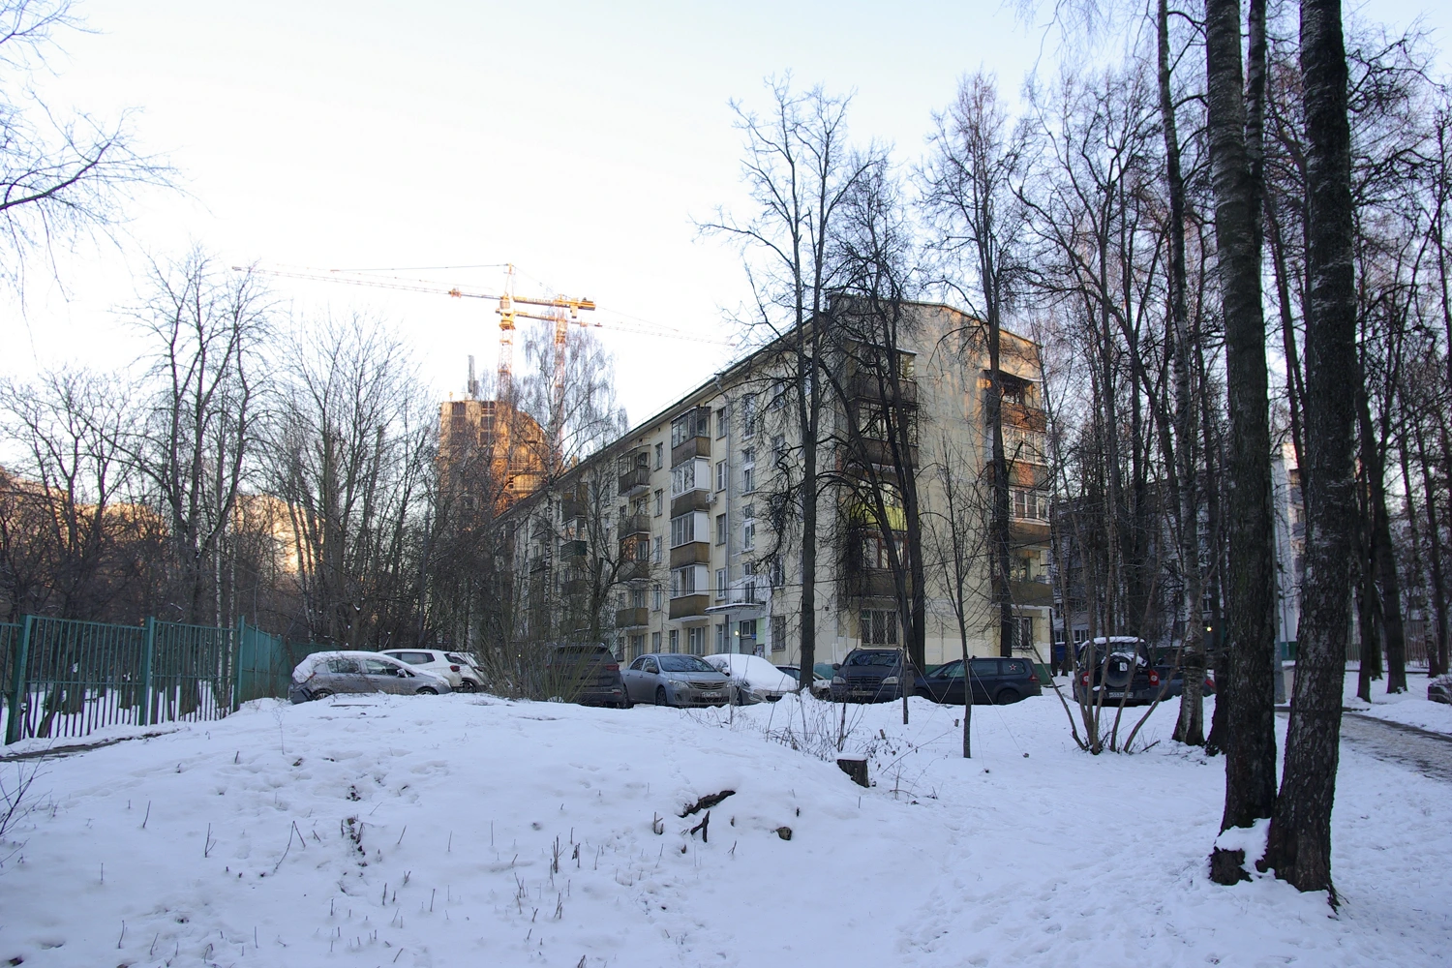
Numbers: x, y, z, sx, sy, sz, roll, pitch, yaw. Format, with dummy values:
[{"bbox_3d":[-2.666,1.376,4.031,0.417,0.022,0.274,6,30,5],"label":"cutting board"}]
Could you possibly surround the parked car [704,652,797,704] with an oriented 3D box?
[{"bbox_3d":[0.720,6.019,25.807,1.730,1.500,4.350,4,-14,-19],"label":"parked car"}]

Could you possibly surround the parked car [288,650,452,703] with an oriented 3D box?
[{"bbox_3d":[-9.500,5.381,22.978,4.120,1.500,1.750,8,-15,-30],"label":"parked car"}]

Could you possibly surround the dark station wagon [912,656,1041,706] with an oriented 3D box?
[{"bbox_3d":[8.200,6.786,28.812,4.820,1.740,1.880,-3,-13,14],"label":"dark station wagon"}]

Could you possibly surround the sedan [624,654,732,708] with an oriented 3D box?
[{"bbox_3d":[-1.400,5.317,22.788,1.760,1.480,4.540,6,-15,-26],"label":"sedan"}]

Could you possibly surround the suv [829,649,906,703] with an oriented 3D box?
[{"bbox_3d":[4.260,5.457,23.577,1.840,1.800,4.600,-5,-14,19],"label":"suv"}]

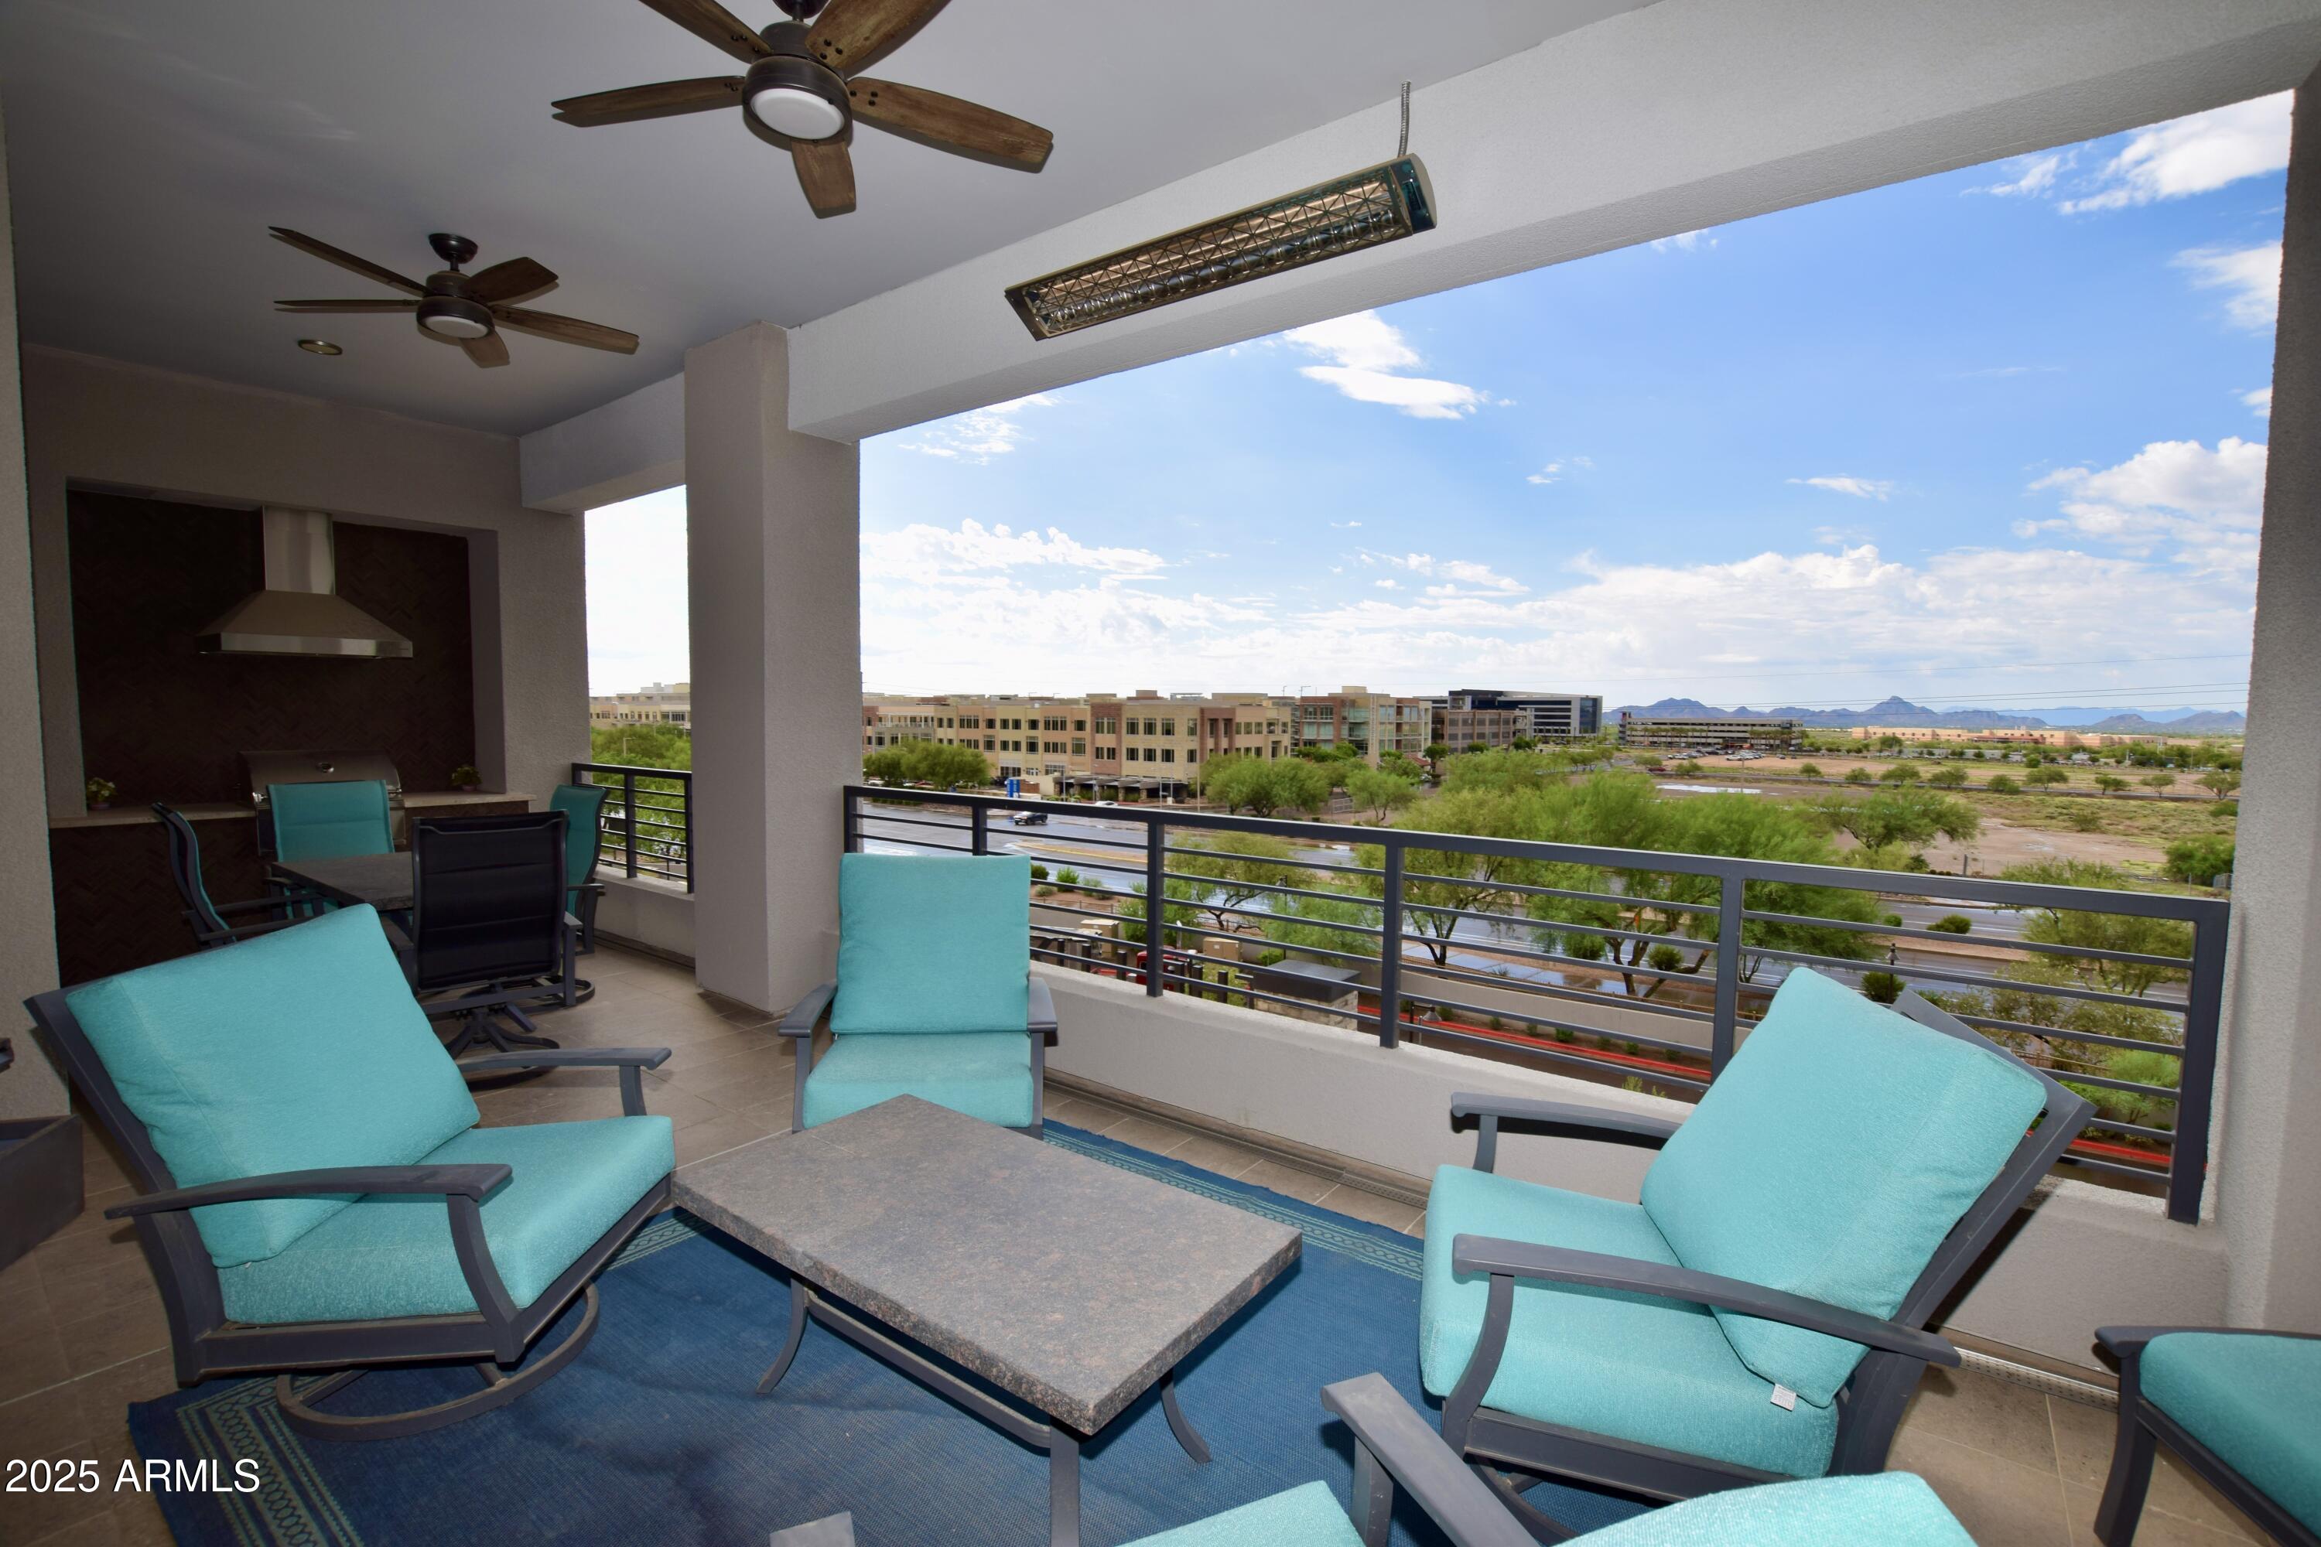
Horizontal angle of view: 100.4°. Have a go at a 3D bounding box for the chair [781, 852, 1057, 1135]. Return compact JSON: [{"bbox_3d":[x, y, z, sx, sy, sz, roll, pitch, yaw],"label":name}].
[{"bbox_3d":[-0.732,0.801,3.175,0.780,0.945,0.950,0,4,-7],"label":"chair"}]

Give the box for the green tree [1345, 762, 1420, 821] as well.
[{"bbox_3d":[26.428,2.424,116.000,8.300,6.700,7.800,3,4,35],"label":"green tree"}]

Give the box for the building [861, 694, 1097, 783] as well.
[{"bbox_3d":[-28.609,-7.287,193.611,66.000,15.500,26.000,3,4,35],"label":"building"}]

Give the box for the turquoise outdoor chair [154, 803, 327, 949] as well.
[{"bbox_3d":[-3.651,0.664,4.031,0.640,1.060,0.700,3,4,30],"label":"turquoise outdoor chair"}]

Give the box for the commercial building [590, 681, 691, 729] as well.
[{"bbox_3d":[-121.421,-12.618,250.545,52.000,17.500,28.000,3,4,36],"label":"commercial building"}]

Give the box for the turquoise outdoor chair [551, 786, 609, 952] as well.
[{"bbox_3d":[-3.281,0.590,4.925,0.640,1.020,0.730,3,4,35],"label":"turquoise outdoor chair"}]

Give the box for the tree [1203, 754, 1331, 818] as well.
[{"bbox_3d":[11.408,1.366,104.000,13.000,7.023,11.960,1,4,6],"label":"tree"}]

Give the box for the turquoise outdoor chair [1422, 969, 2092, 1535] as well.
[{"bbox_3d":[1.019,0.900,1.856,0.950,0.945,0.780,2,4,17],"label":"turquoise outdoor chair"}]

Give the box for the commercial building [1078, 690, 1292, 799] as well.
[{"bbox_3d":[4.178,-4.739,155.939,23.000,15.500,26.000,3,4,35],"label":"commercial building"}]

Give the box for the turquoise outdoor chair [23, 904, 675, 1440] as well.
[{"bbox_3d":[-1.715,0.855,2.192,0.950,0.945,0.780,0,4,-1],"label":"turquoise outdoor chair"}]

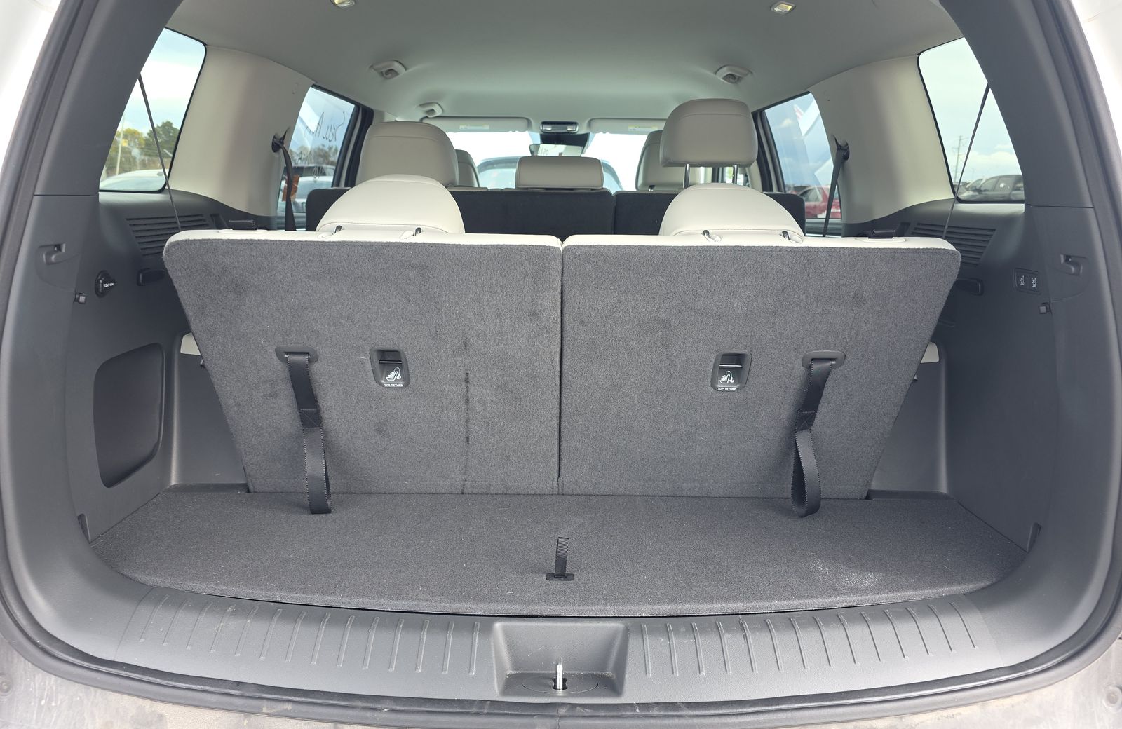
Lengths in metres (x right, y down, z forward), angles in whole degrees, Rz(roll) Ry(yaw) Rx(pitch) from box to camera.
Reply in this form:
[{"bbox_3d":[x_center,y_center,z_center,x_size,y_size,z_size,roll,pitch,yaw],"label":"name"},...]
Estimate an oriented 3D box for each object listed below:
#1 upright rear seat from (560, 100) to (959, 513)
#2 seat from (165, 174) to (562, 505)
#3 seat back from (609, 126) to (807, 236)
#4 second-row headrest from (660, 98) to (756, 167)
[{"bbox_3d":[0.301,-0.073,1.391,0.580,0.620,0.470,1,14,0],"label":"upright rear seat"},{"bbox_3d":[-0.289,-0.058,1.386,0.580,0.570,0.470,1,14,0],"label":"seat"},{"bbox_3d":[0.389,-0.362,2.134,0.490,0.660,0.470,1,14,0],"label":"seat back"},{"bbox_3d":[0.391,-0.601,1.942,0.260,0.185,0.140,1,14,0],"label":"second-row headrest"}]

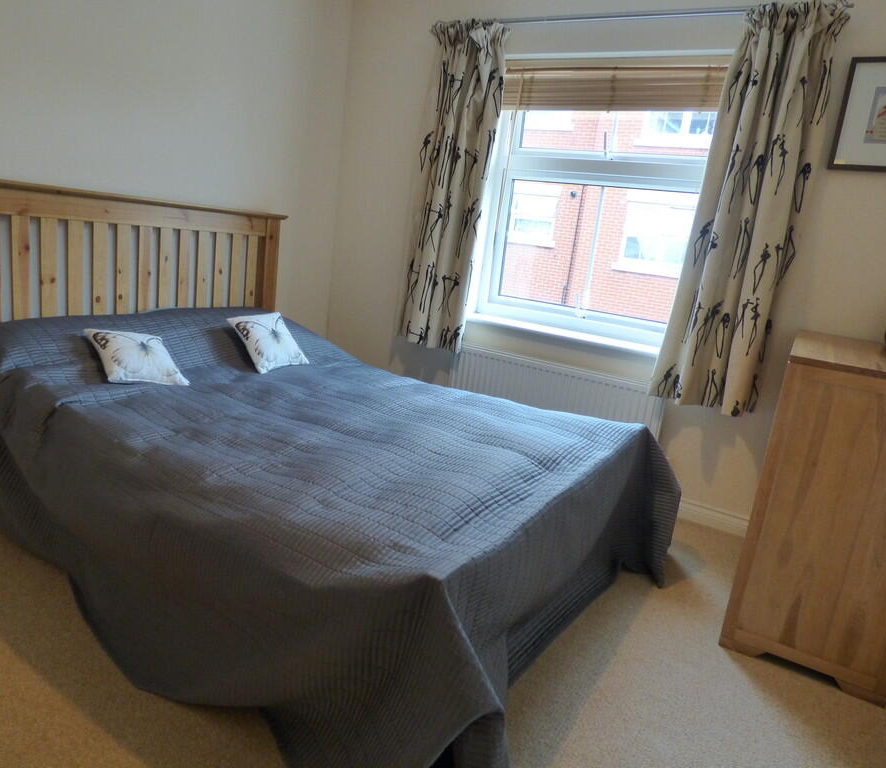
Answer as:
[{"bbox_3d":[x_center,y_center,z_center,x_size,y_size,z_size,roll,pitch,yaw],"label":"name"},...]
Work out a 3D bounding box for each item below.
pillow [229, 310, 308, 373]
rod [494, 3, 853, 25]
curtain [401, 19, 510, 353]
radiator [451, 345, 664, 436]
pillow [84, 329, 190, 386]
[{"bbox_3d":[-0.782,-0.188,2.684,0.100,0.287,0.287,-39,-12,33],"label":"pillow"},{"bbox_3d":[0.703,-1.569,2.530,1.816,0.028,0.035,16,16,28],"label":"rod"},{"bbox_3d":[0.035,-0.971,3.025,0.440,1.600,0.120,14,15,29],"label":"curtain"},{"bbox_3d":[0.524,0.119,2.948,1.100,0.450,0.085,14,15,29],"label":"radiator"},{"bbox_3d":[-1.132,-0.093,2.199,0.287,0.100,0.287,48,23,29],"label":"pillow"}]

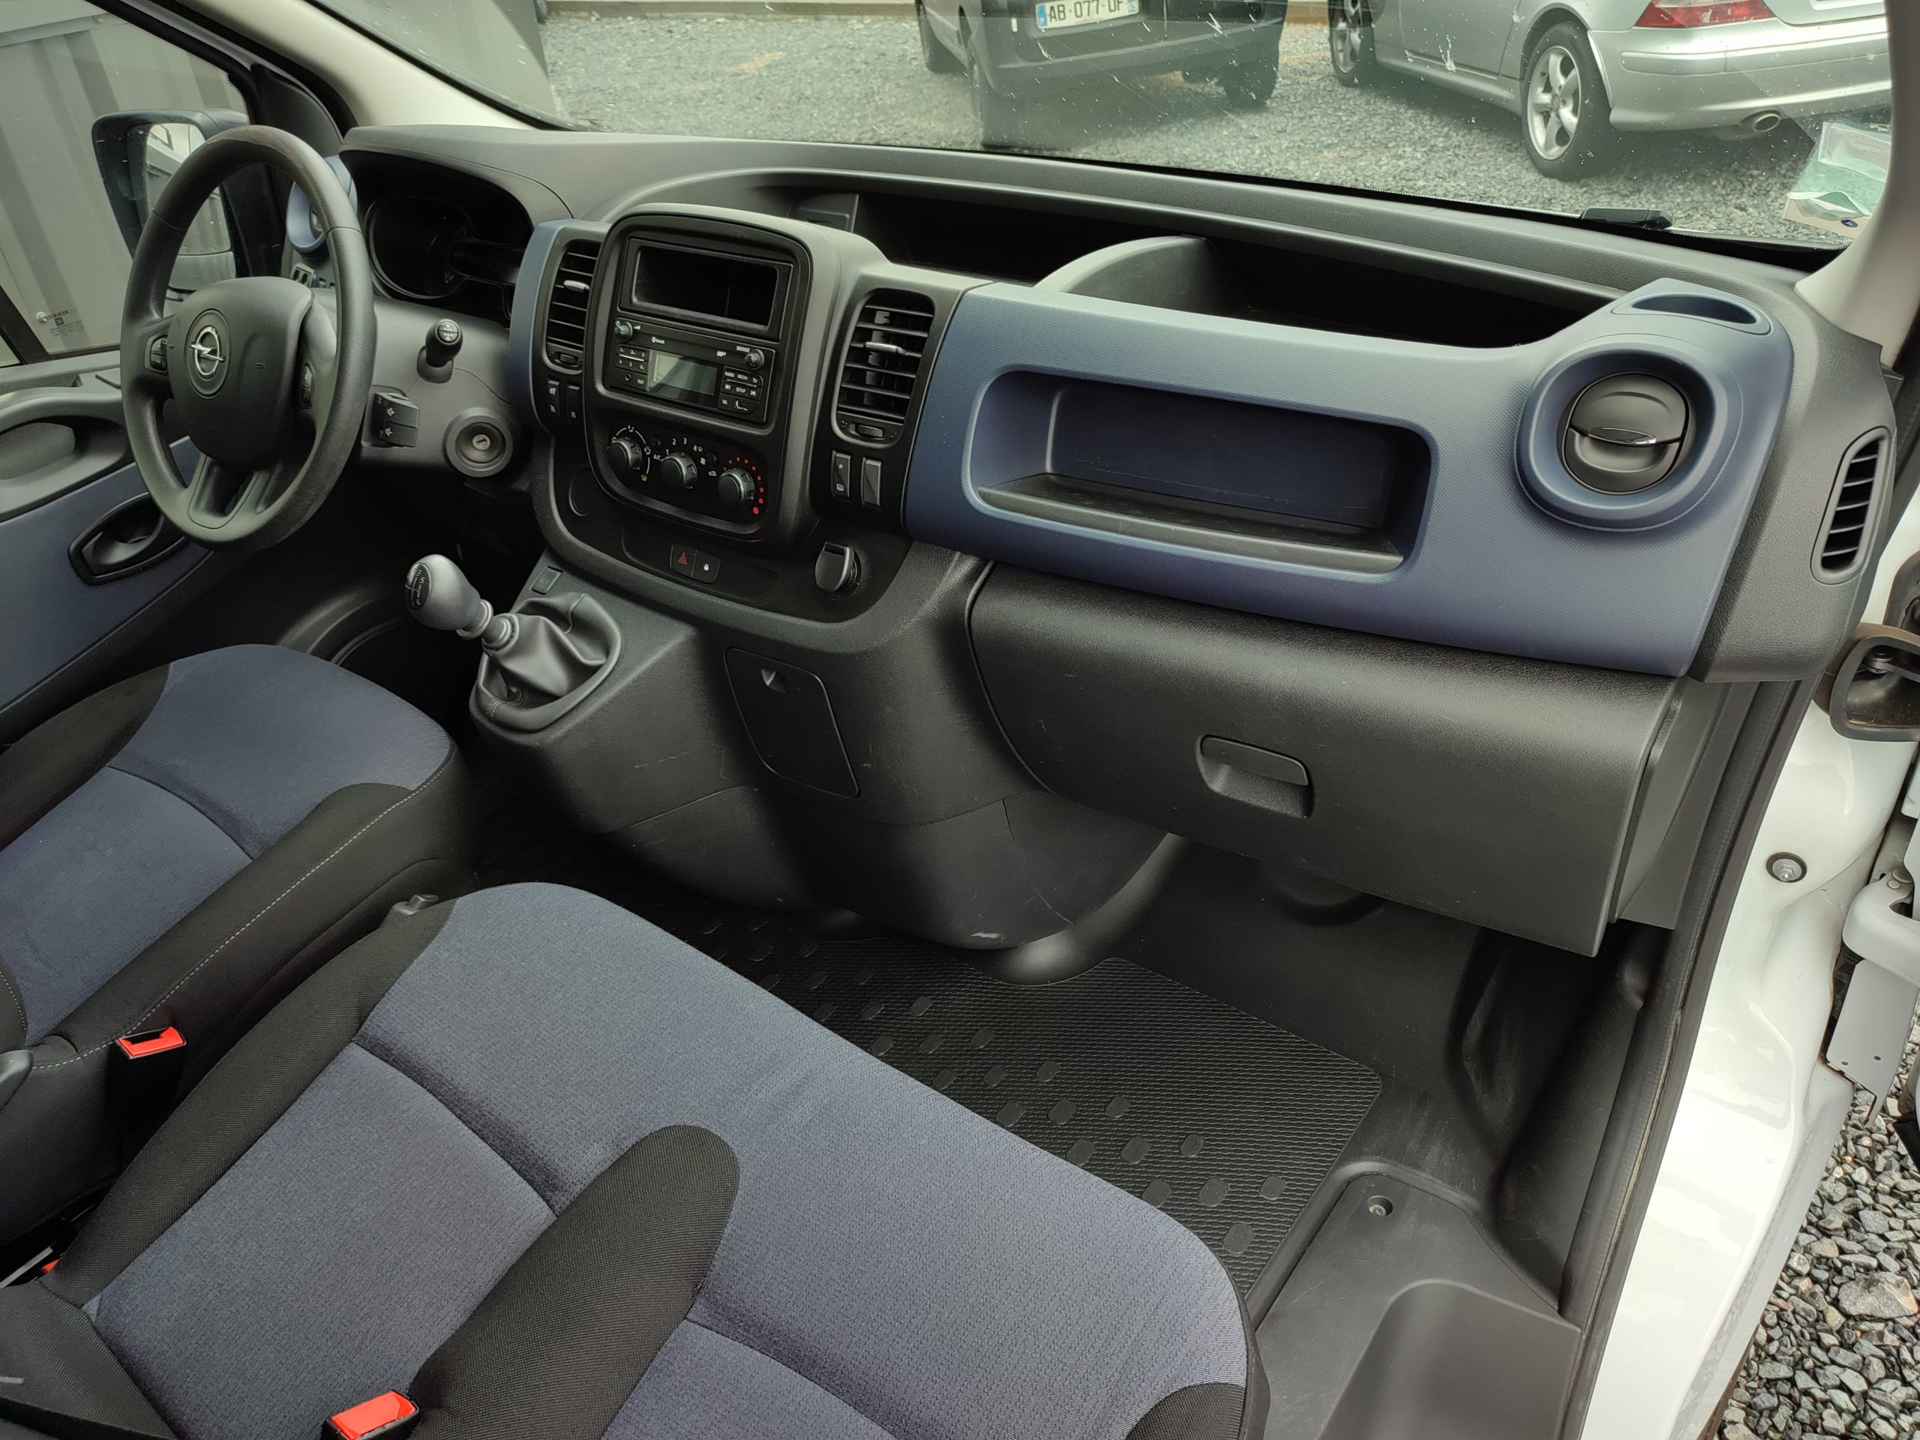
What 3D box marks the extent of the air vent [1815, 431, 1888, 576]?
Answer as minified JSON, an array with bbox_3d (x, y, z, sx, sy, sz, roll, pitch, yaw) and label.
[{"bbox_3d":[0.532,-0.133,0.837,0.037,0.095,0.020,-12,32,-11],"label":"air vent"}]

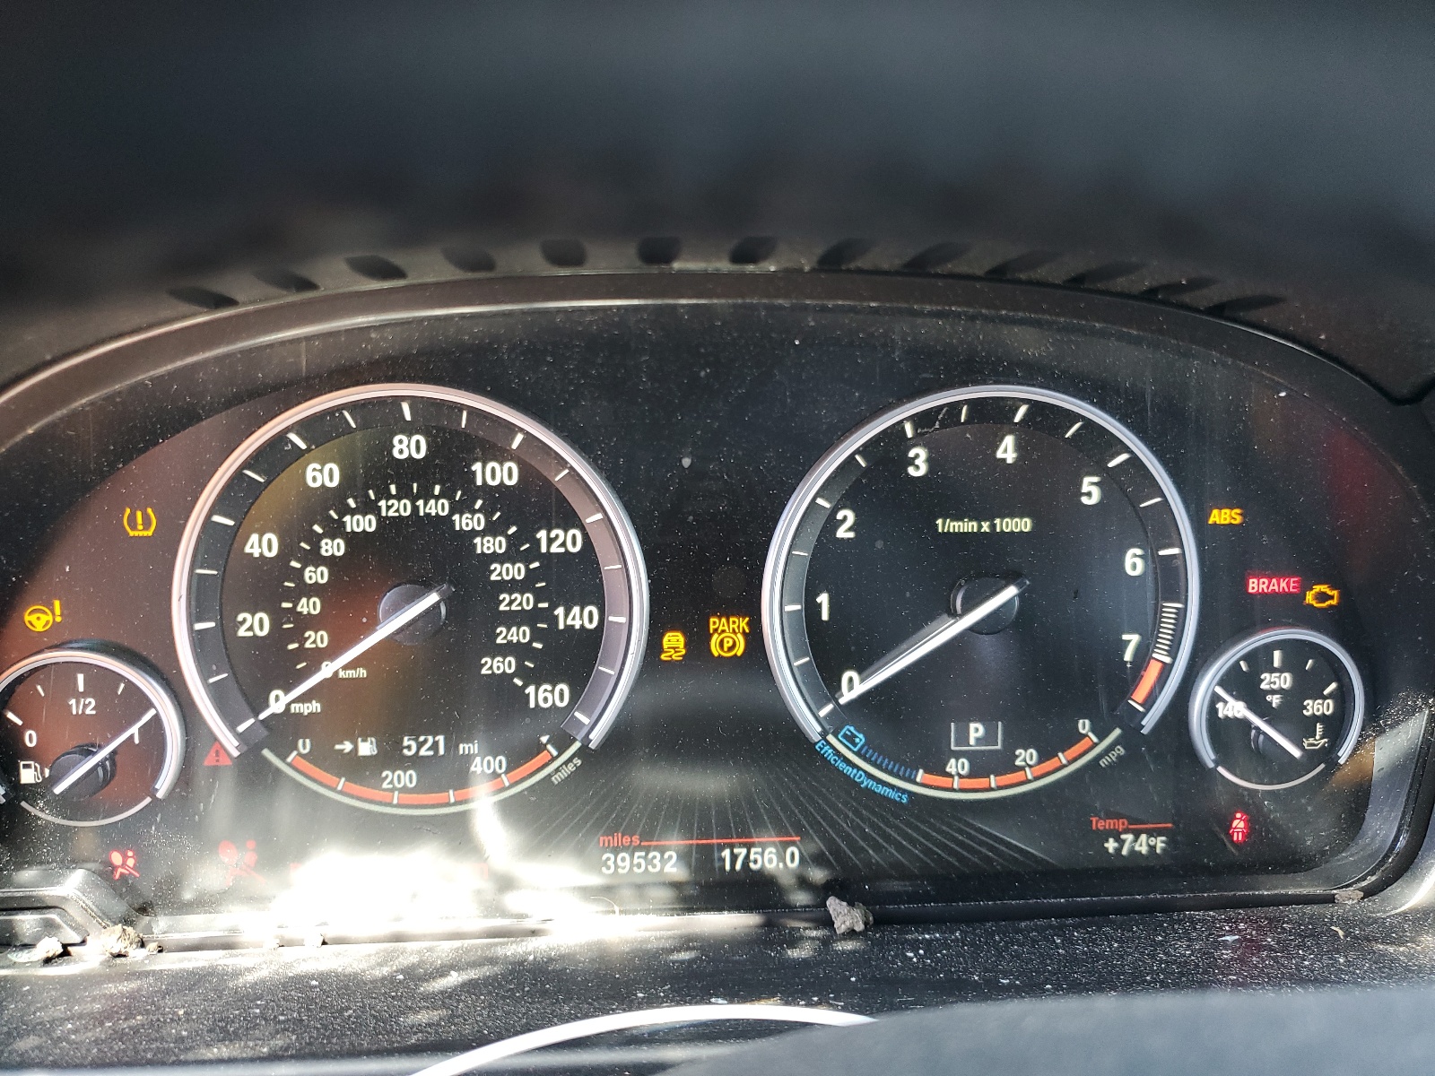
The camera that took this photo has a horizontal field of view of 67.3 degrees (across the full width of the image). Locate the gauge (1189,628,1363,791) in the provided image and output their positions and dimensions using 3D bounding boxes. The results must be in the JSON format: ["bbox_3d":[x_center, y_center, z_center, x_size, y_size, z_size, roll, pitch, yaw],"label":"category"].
[{"bbox_3d":[0.140,0.043,0.268,0.043,0.042,0.012,-1,7,-5],"label":"gauge"}]

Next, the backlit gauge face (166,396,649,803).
[{"bbox_3d":[-0.070,0.016,0.246,0.104,0.101,0.016,-1,7,-5],"label":"backlit gauge face"}]

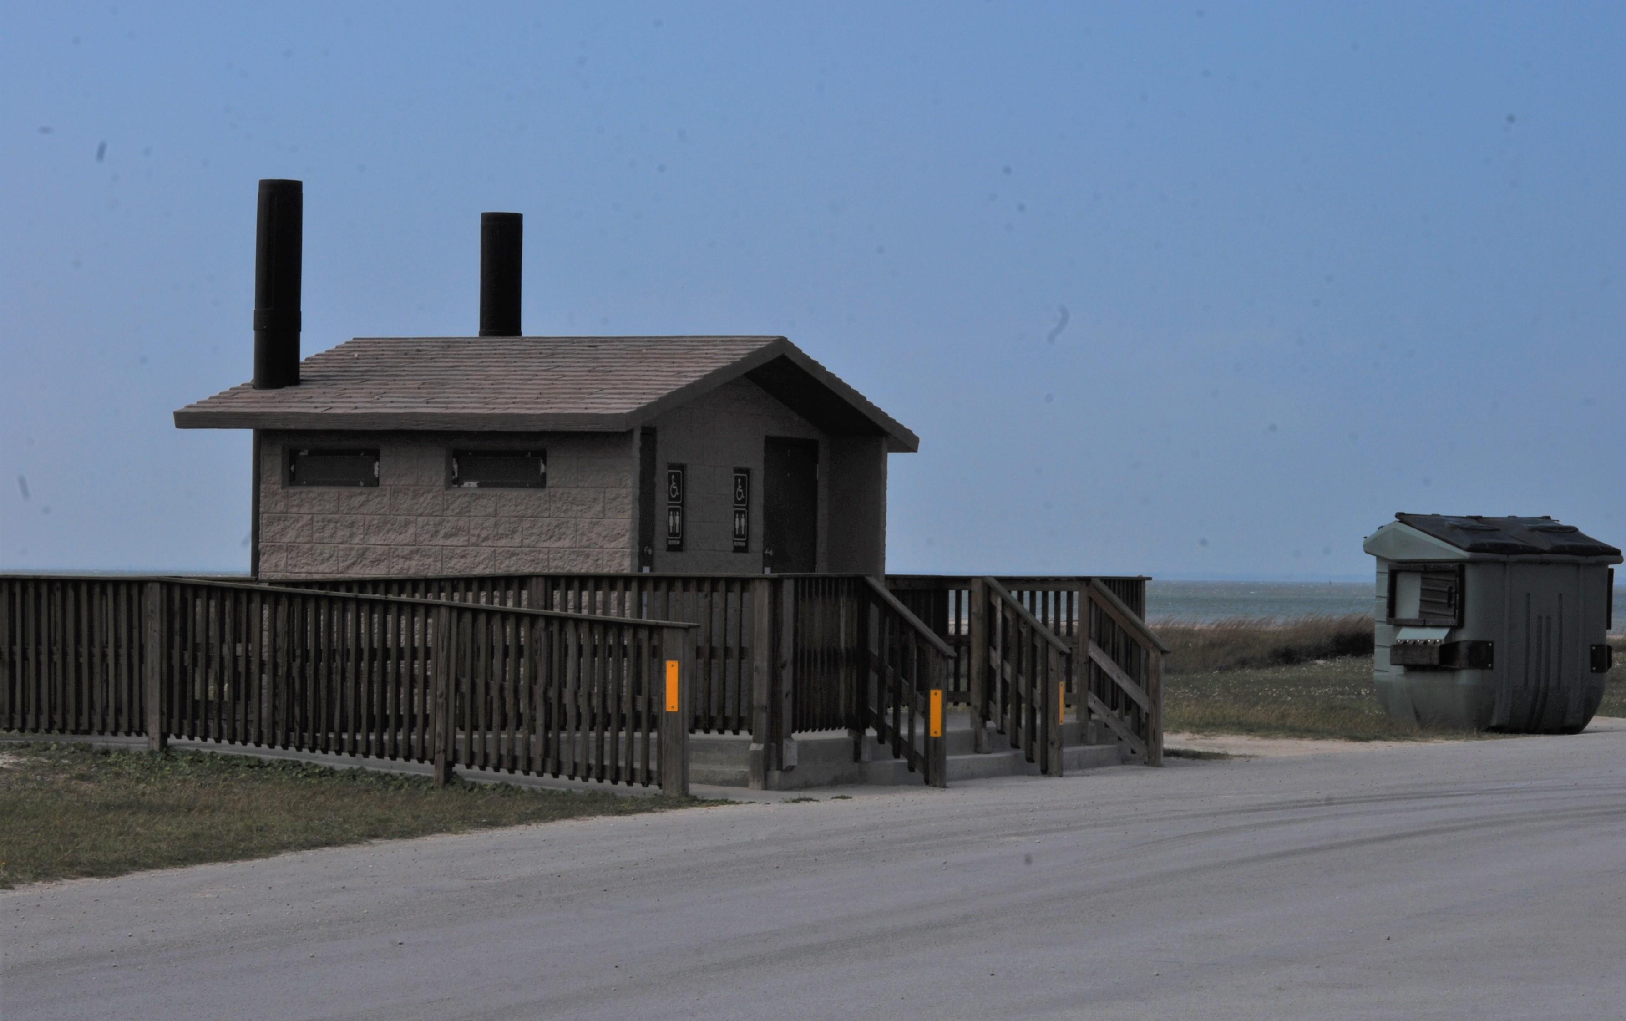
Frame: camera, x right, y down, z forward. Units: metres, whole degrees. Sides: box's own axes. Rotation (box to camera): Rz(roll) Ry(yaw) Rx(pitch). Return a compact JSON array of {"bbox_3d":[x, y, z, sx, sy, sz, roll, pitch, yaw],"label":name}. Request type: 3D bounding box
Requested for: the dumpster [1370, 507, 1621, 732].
[{"bbox_3d":[6.040,1.005,36.000,1.740,1.920,1.450,1,-1,-27],"label":"dumpster"}]

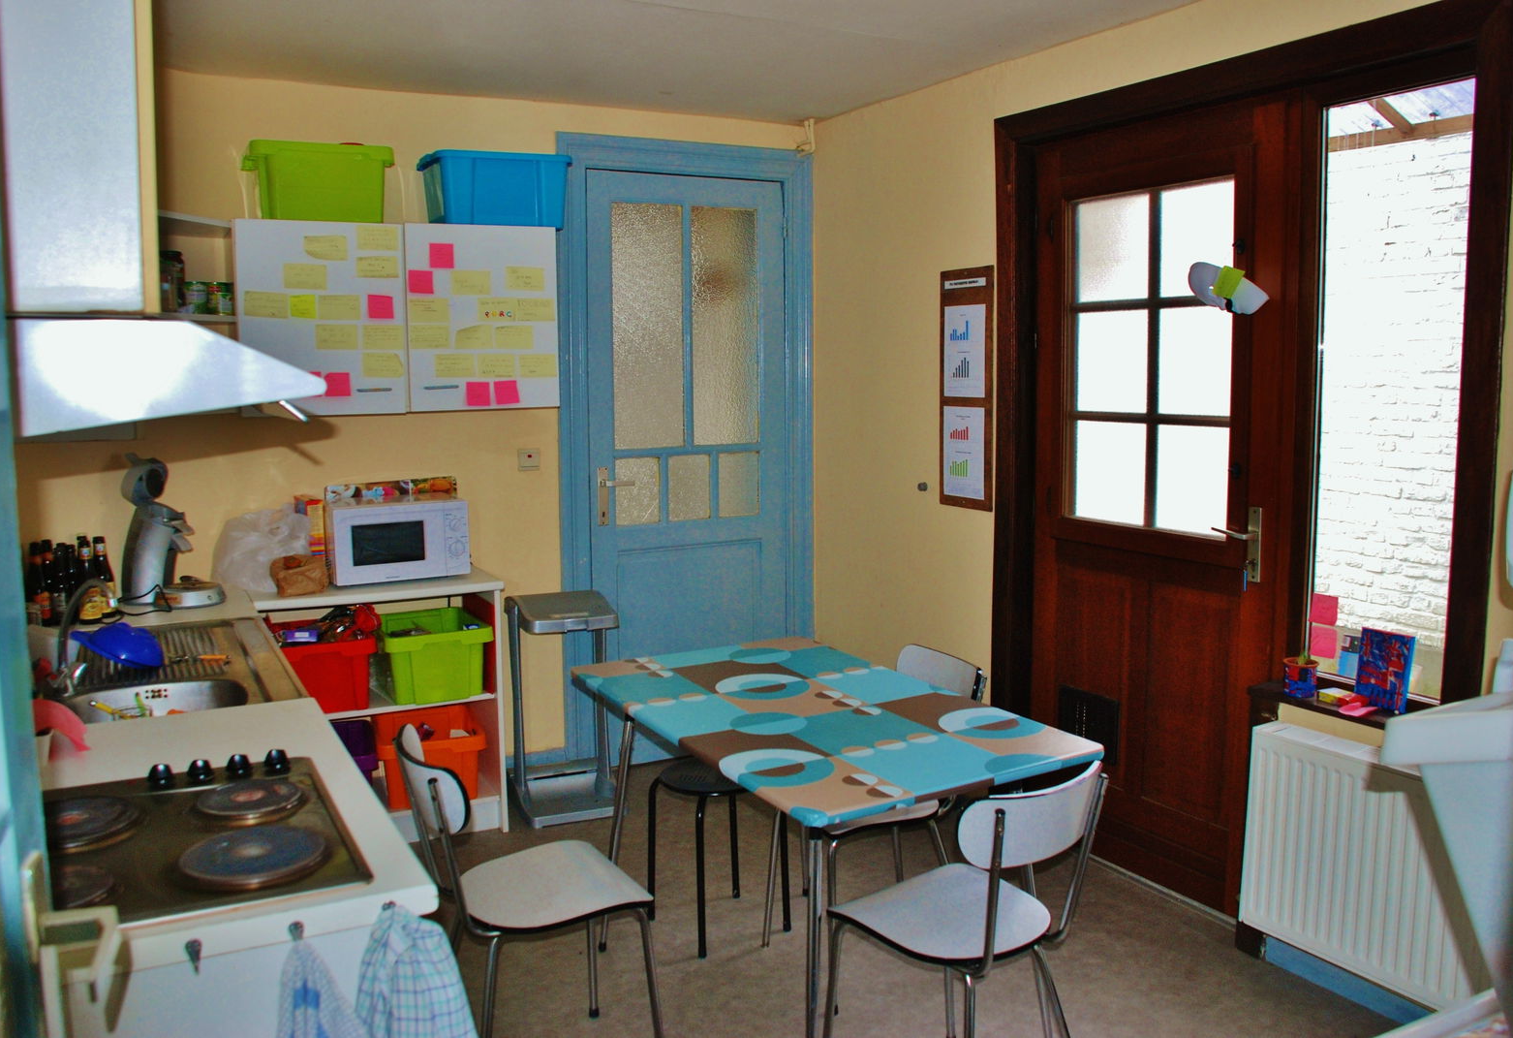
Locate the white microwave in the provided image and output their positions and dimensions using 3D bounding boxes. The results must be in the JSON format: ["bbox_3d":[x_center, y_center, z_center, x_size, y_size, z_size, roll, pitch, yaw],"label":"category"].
[{"bbox_3d":[-1.168,0.056,3.757,0.430,0.247,0.290,-5,9,-29],"label":"white microwave"}]

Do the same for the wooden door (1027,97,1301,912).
[{"bbox_3d":[1.119,-0.023,3.323,0.060,2.160,0.930,-5,9,-29],"label":"wooden door"}]

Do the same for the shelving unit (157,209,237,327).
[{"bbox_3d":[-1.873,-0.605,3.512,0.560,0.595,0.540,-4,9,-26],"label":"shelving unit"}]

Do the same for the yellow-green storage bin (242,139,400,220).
[{"bbox_3d":[-1.319,-0.978,3.463,0.430,0.222,0.300,-5,9,-29],"label":"yellow-green storage bin"}]

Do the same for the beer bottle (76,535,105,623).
[{"bbox_3d":[-1.764,0.164,3.070,0.065,0.230,0.065,-5,9,-29],"label":"beer bottle"}]

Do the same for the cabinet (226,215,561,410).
[{"bbox_3d":[-1.131,-0.621,3.646,0.970,0.572,0.310,-5,9,-29],"label":"cabinet"}]

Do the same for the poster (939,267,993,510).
[{"bbox_3d":[0.678,-0.423,3.795,0.015,0.778,0.267,-5,9,-29],"label":"poster"}]

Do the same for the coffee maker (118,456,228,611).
[{"bbox_3d":[-1.665,0.037,3.302,0.275,0.415,0.190,-2,8,-9],"label":"coffee maker"}]

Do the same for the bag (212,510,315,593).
[{"bbox_3d":[-1.506,0.087,3.535,0.285,0.248,0.230,-5,9,-29],"label":"bag"}]

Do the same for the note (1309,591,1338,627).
[{"bbox_3d":[1.405,0.225,2.868,0.004,0.076,0.075,-5,9,-29],"label":"note"}]

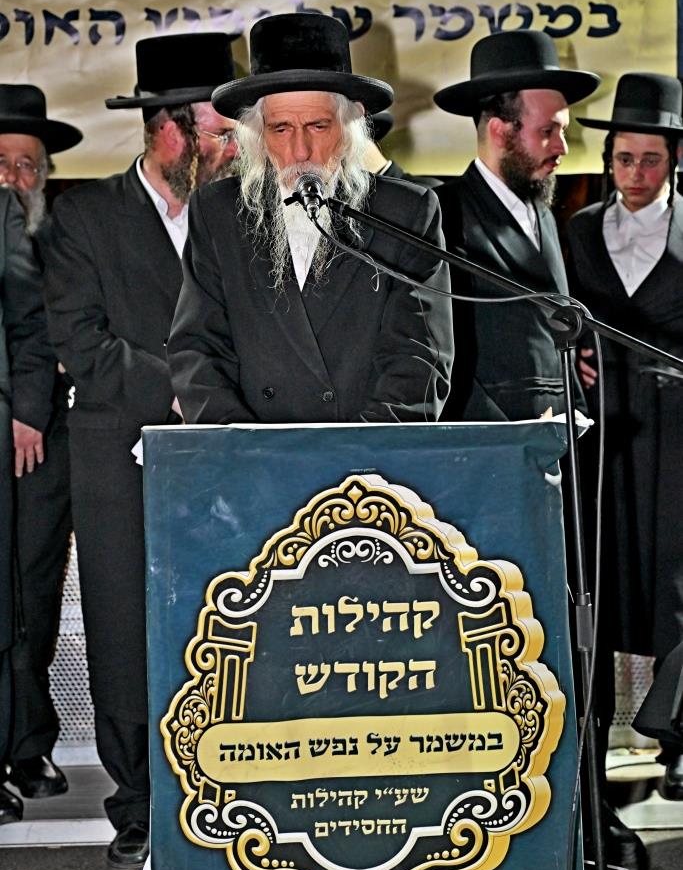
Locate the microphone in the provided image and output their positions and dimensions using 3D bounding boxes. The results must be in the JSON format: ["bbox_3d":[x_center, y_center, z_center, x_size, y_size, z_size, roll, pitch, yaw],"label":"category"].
[{"bbox_3d":[-0.051,-0.399,3.450,0.052,0.052,0.165,-2,30,-3],"label":"microphone"}]

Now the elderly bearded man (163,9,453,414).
[{"bbox_3d":[-0.050,0.090,3.660,0.530,1.700,0.460,-1,1,7],"label":"elderly bearded man"}]

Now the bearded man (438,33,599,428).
[{"bbox_3d":[0.342,0.030,4.300,0.380,1.780,0.520,0,2,38],"label":"bearded man"}]

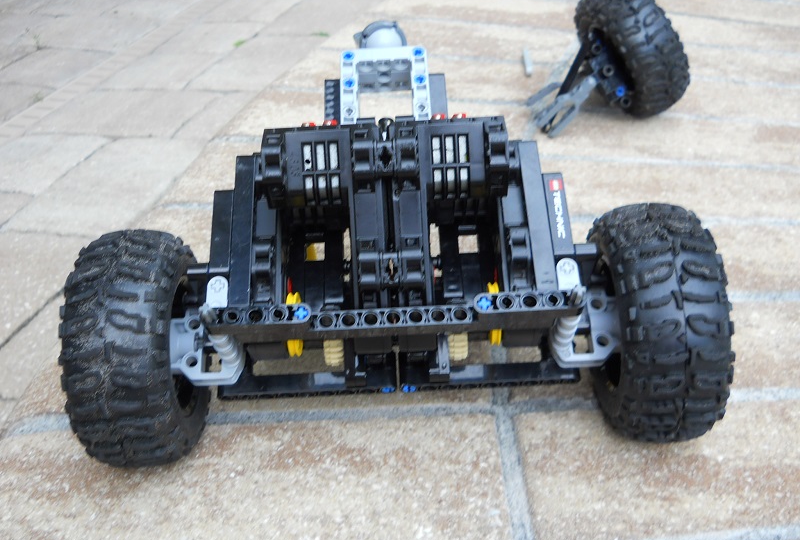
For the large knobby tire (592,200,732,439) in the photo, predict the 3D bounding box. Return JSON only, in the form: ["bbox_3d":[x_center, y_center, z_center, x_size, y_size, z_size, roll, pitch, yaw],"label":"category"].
[{"bbox_3d":[0.100,0.021,0.342,0.039,0.095,0.095,-4,36,1],"label":"large knobby tire"}]

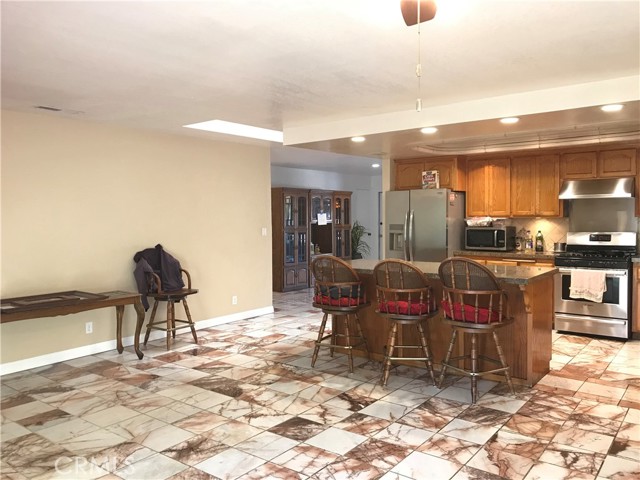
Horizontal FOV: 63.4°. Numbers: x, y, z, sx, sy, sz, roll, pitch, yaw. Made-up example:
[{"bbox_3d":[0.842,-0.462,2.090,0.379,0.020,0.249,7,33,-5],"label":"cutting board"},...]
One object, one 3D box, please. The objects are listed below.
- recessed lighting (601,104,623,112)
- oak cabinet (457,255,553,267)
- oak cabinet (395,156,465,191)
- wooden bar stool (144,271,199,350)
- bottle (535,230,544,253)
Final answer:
[{"bbox_3d":[2.281,-1.029,4.044,0.165,0.040,0.165,1,3,38],"label":"recessed lighting"},{"bbox_3d":[2.506,0.648,6.824,1.240,0.867,0.610,1,3,38],"label":"oak cabinet"},{"bbox_3d":[1.641,-0.923,7.441,0.932,0.445,0.580,1,3,38],"label":"oak cabinet"},{"bbox_3d":[-1.704,0.659,5.880,0.540,1.050,0.470,1,3,38],"label":"wooden bar stool"},{"bbox_3d":[2.832,0.017,6.661,0.080,0.276,0.080,1,3,37],"label":"bottle"}]

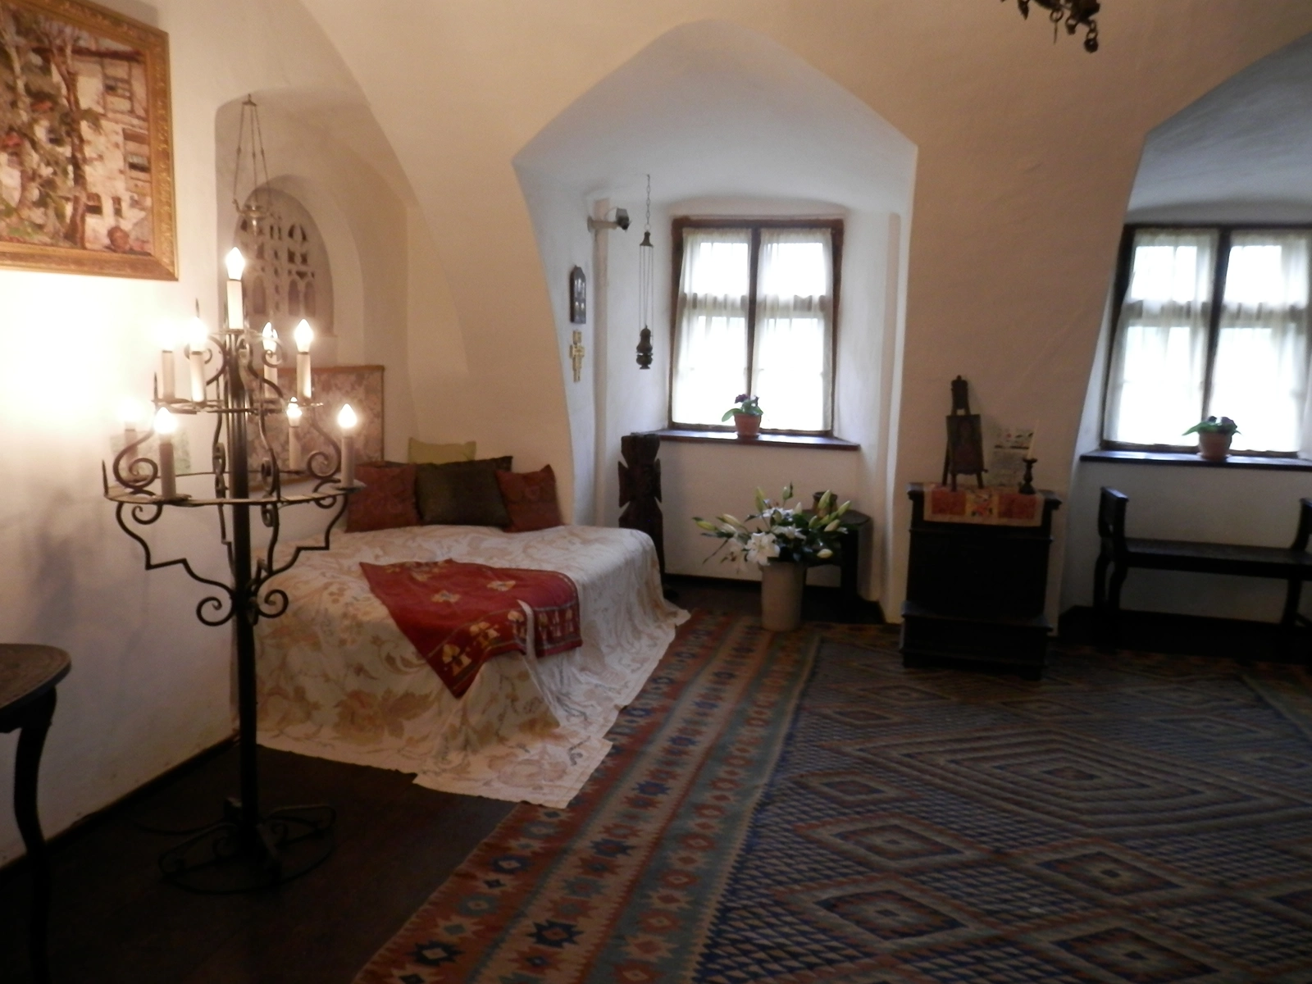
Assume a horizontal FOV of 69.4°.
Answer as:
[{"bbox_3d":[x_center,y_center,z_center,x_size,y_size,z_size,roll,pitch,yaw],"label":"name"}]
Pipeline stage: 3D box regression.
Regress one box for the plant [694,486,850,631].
[{"bbox_3d":[0.599,0.336,4.955,0.780,0.741,0.676,3,7,14],"label":"plant"}]

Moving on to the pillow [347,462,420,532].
[{"bbox_3d":[-1.466,0.025,5.085,0.390,0.370,0.143,-1,-7,-21],"label":"pillow"}]

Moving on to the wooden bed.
[{"bbox_3d":[-0.874,0.526,4.263,1.664,0.455,2.353,3,7,14],"label":"wooden bed"}]

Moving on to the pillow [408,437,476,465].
[{"bbox_3d":[-1.250,-0.083,5.488,0.397,0.435,0.130,2,-5,6],"label":"pillow"}]

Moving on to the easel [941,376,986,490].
[{"bbox_3d":[1.505,-0.282,4.644,0.182,0.554,0.195,-1,8,-20],"label":"easel"}]

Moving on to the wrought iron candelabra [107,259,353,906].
[{"bbox_3d":[-1.068,0.172,2.453,0.598,1.593,0.598,3,7,14],"label":"wrought iron candelabra"}]

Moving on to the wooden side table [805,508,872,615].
[{"bbox_3d":[0.900,0.399,5.329,0.585,0.546,0.585,3,7,14],"label":"wooden side table"}]

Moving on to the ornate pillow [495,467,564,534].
[{"bbox_3d":[-0.694,0.036,5.193,0.357,0.364,0.130,-1,-8,-17],"label":"ornate pillow"}]

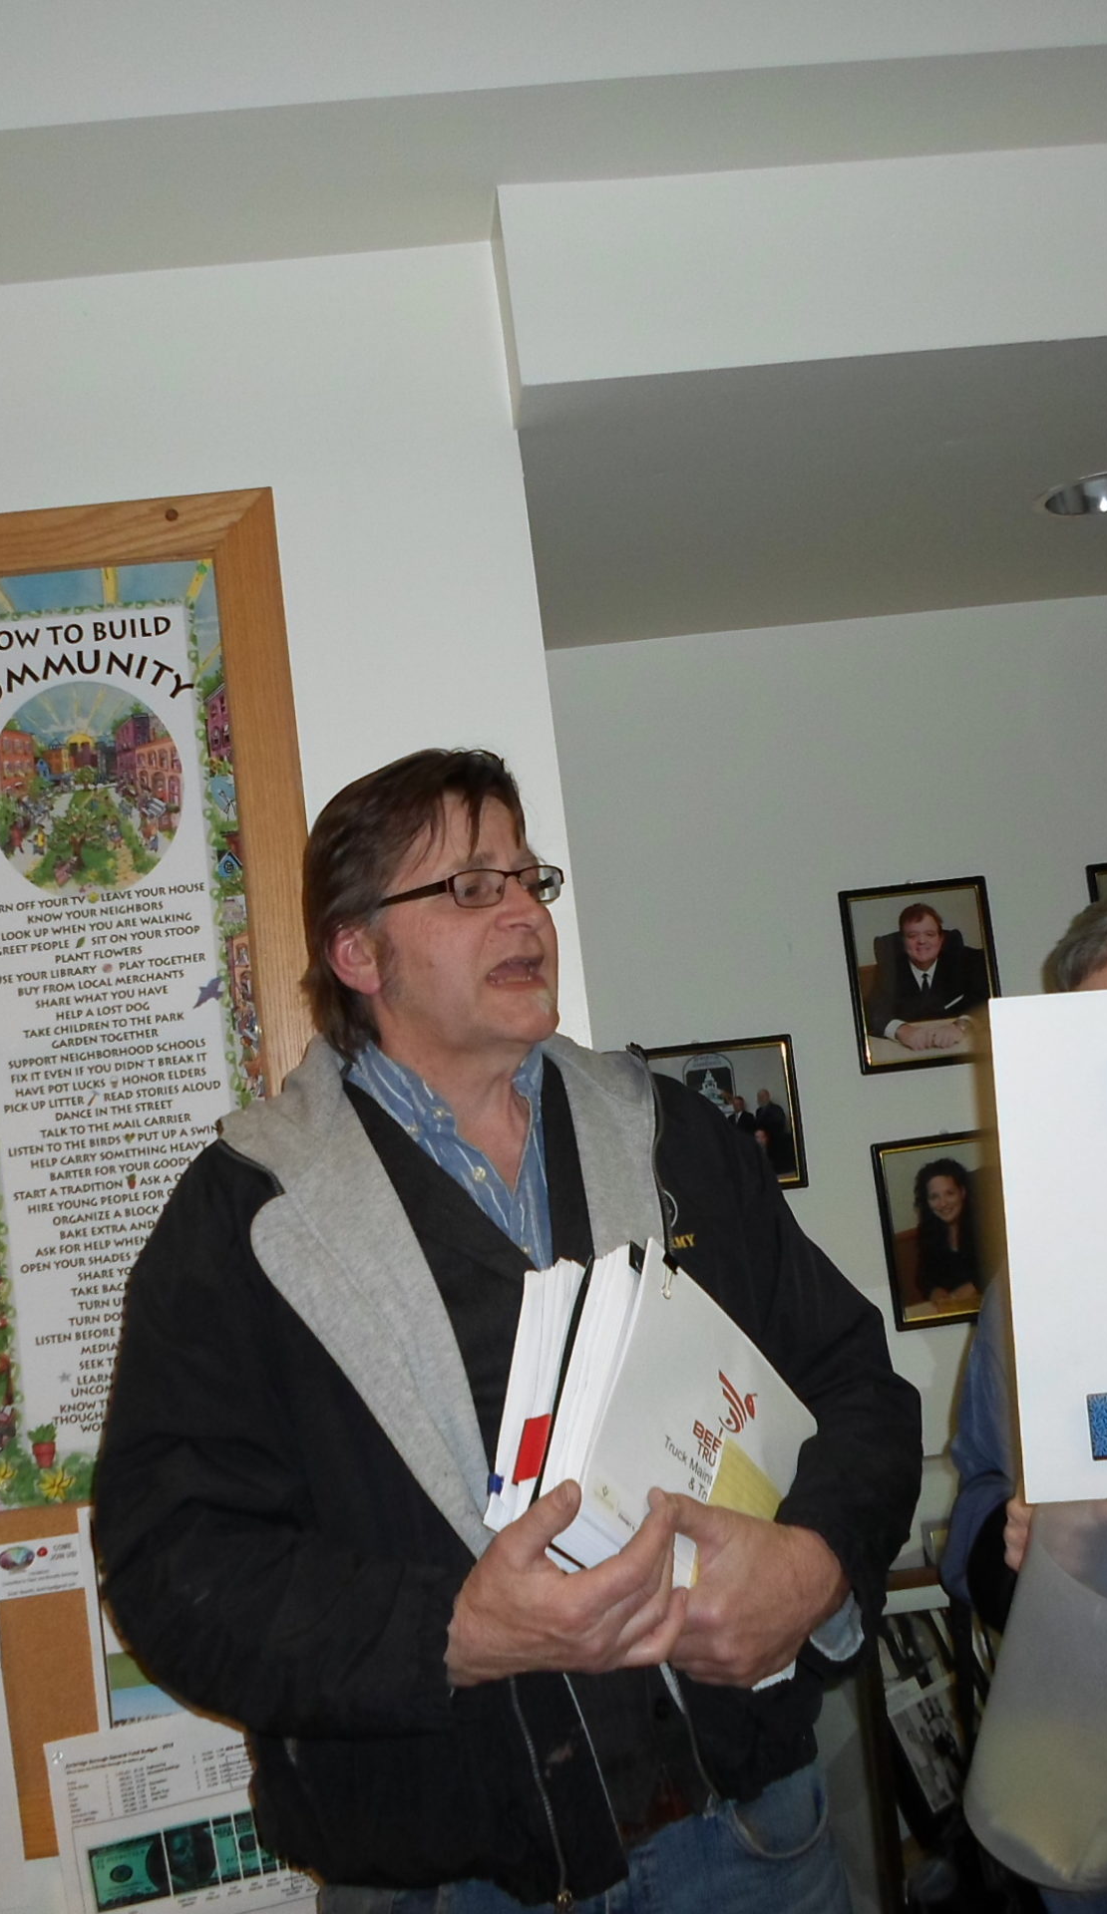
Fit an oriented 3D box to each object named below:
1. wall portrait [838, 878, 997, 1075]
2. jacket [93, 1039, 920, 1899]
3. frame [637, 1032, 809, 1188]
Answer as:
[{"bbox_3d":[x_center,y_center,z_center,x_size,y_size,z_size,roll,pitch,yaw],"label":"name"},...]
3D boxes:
[{"bbox_3d":[0.567,0.027,2.799,0.228,0.279,0.020,-6,-5,-4],"label":"wall portrait"},{"bbox_3d":[-0.032,0.415,1.530,0.670,0.680,0.430,-4,-6,-27],"label":"jacket"},{"bbox_3d":[0.234,0.247,2.757,0.279,0.228,0.020,-6,-5,-4],"label":"frame"}]

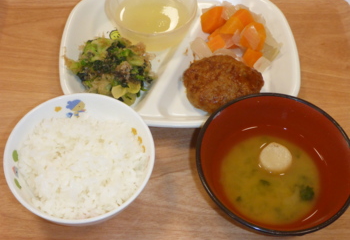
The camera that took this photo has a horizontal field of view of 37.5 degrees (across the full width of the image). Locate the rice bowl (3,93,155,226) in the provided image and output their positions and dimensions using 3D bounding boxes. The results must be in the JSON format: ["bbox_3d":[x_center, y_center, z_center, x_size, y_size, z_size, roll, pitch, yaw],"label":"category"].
[{"bbox_3d":[-0.072,0.039,0.410,0.111,0.052,0.111,1,57,-2],"label":"rice bowl"}]

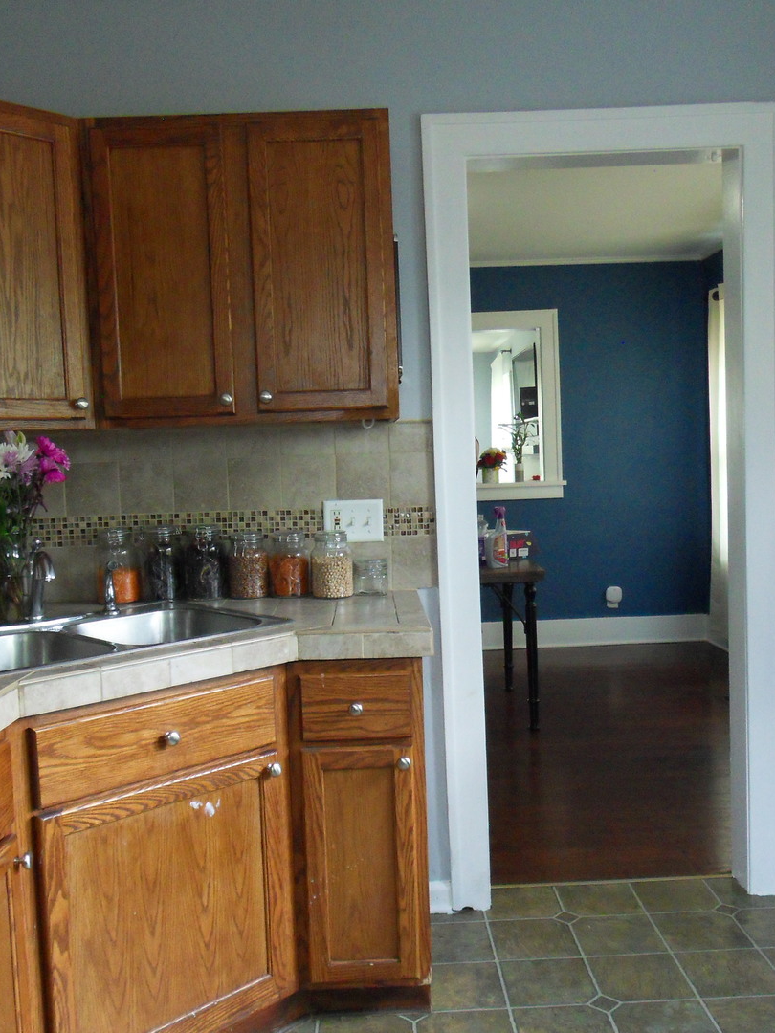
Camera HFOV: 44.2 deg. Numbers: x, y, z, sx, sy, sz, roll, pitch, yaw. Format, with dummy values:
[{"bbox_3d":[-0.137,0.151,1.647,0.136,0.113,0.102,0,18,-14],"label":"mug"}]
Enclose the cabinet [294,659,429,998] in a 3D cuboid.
[{"bbox_3d":[-0.067,0.732,2.470,0.305,0.860,0.630,-2,4,-1],"label":"cabinet"}]

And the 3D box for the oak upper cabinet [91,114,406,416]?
[{"bbox_3d":[-0.368,-0.620,2.517,0.765,0.765,0.335,-2,4,-1],"label":"oak upper cabinet"}]

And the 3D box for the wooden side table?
[{"bbox_3d":[0.322,0.622,4.871,0.850,0.760,0.880,-2,4,-1],"label":"wooden side table"}]

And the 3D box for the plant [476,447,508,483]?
[{"bbox_3d":[0.687,-0.338,6.297,0.205,0.240,0.200,-2,4,-1],"label":"plant"}]

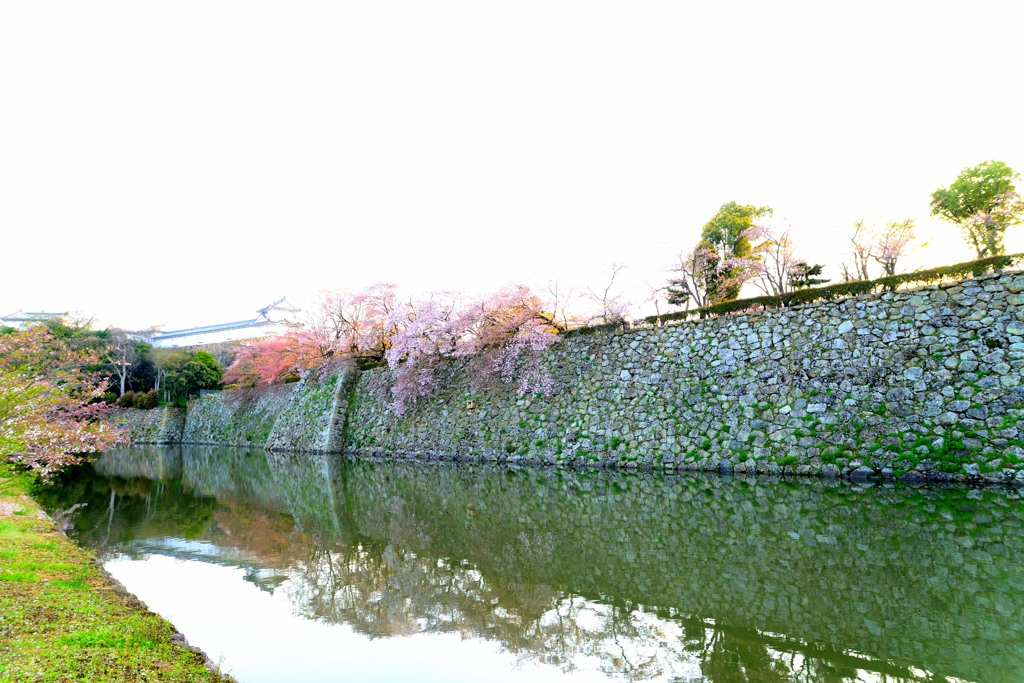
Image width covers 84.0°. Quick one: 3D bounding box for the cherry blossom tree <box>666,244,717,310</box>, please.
[{"bbox_3d":[11.520,-3.940,36.500,3.210,4.760,3.100,0,-9,0],"label":"cherry blossom tree"}]

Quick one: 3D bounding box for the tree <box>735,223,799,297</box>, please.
[{"bbox_3d":[14.760,-4.550,33.000,3.710,4.920,3.600,0,-9,0],"label":"tree"}]

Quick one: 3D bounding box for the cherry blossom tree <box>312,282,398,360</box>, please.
[{"bbox_3d":[-14.990,-1.910,54.500,8.240,7.710,7.300,0,-9,0],"label":"cherry blossom tree"}]

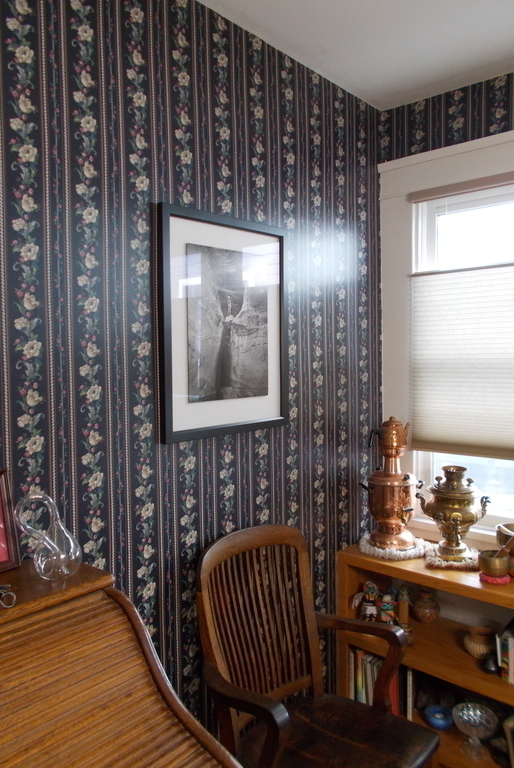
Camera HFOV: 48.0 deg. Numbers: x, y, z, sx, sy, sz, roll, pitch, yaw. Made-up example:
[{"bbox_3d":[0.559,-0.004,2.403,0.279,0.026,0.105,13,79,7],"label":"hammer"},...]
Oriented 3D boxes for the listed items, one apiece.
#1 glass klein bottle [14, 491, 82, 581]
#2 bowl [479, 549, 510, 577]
[{"bbox_3d":[-0.414,0.300,1.132,0.090,0.162,0.134,2,4,42],"label":"glass klein bottle"},{"bbox_3d":[0.752,0.569,1.824,0.095,0.061,0.095,1,3,23],"label":"bowl"}]

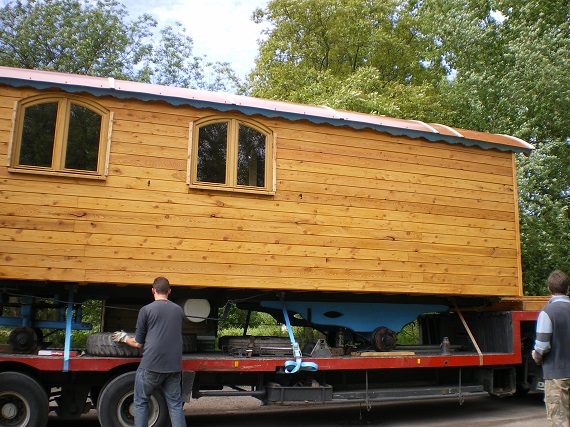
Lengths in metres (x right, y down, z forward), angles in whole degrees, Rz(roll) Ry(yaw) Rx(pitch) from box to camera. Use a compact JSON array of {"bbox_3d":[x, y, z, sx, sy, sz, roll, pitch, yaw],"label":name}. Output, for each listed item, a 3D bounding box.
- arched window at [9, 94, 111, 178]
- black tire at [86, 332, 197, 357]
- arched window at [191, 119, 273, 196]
[{"bbox_3d":[-2.463,-0.874,6.573,1.032,0.955,0.100,4,-10,-19],"label":"arched window"},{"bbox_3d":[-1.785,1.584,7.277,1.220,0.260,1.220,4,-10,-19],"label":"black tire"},{"bbox_3d":[-0.627,-0.726,7.221,1.070,0.961,0.100,4,-10,-19],"label":"arched window"}]

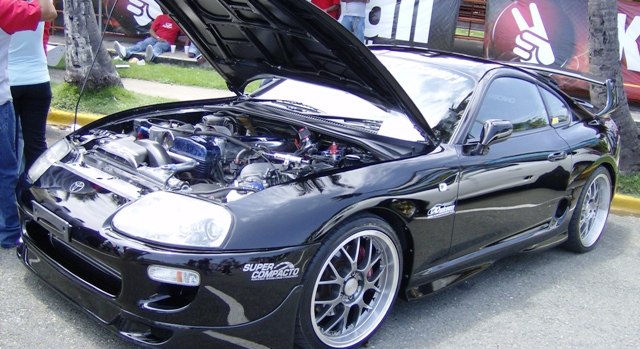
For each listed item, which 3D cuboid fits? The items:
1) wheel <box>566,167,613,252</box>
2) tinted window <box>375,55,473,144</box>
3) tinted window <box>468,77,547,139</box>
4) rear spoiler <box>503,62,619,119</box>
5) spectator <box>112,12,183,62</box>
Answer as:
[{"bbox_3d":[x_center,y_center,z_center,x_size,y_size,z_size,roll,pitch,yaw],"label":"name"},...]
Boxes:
[{"bbox_3d":[1.830,0.233,4.688,0.240,0.630,0.630,14,15,42],"label":"wheel"},{"bbox_3d":[0.215,-0.464,3.812,1.380,0.140,0.660,19,50,41],"label":"tinted window"},{"bbox_3d":[1.038,-0.376,3.696,0.930,0.330,0.070,-7,-7,-46],"label":"tinted window"},{"bbox_3d":[1.648,-0.730,5.272,1.330,0.270,0.420,19,18,41],"label":"rear spoiler"},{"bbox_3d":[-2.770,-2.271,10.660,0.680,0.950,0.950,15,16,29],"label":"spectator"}]

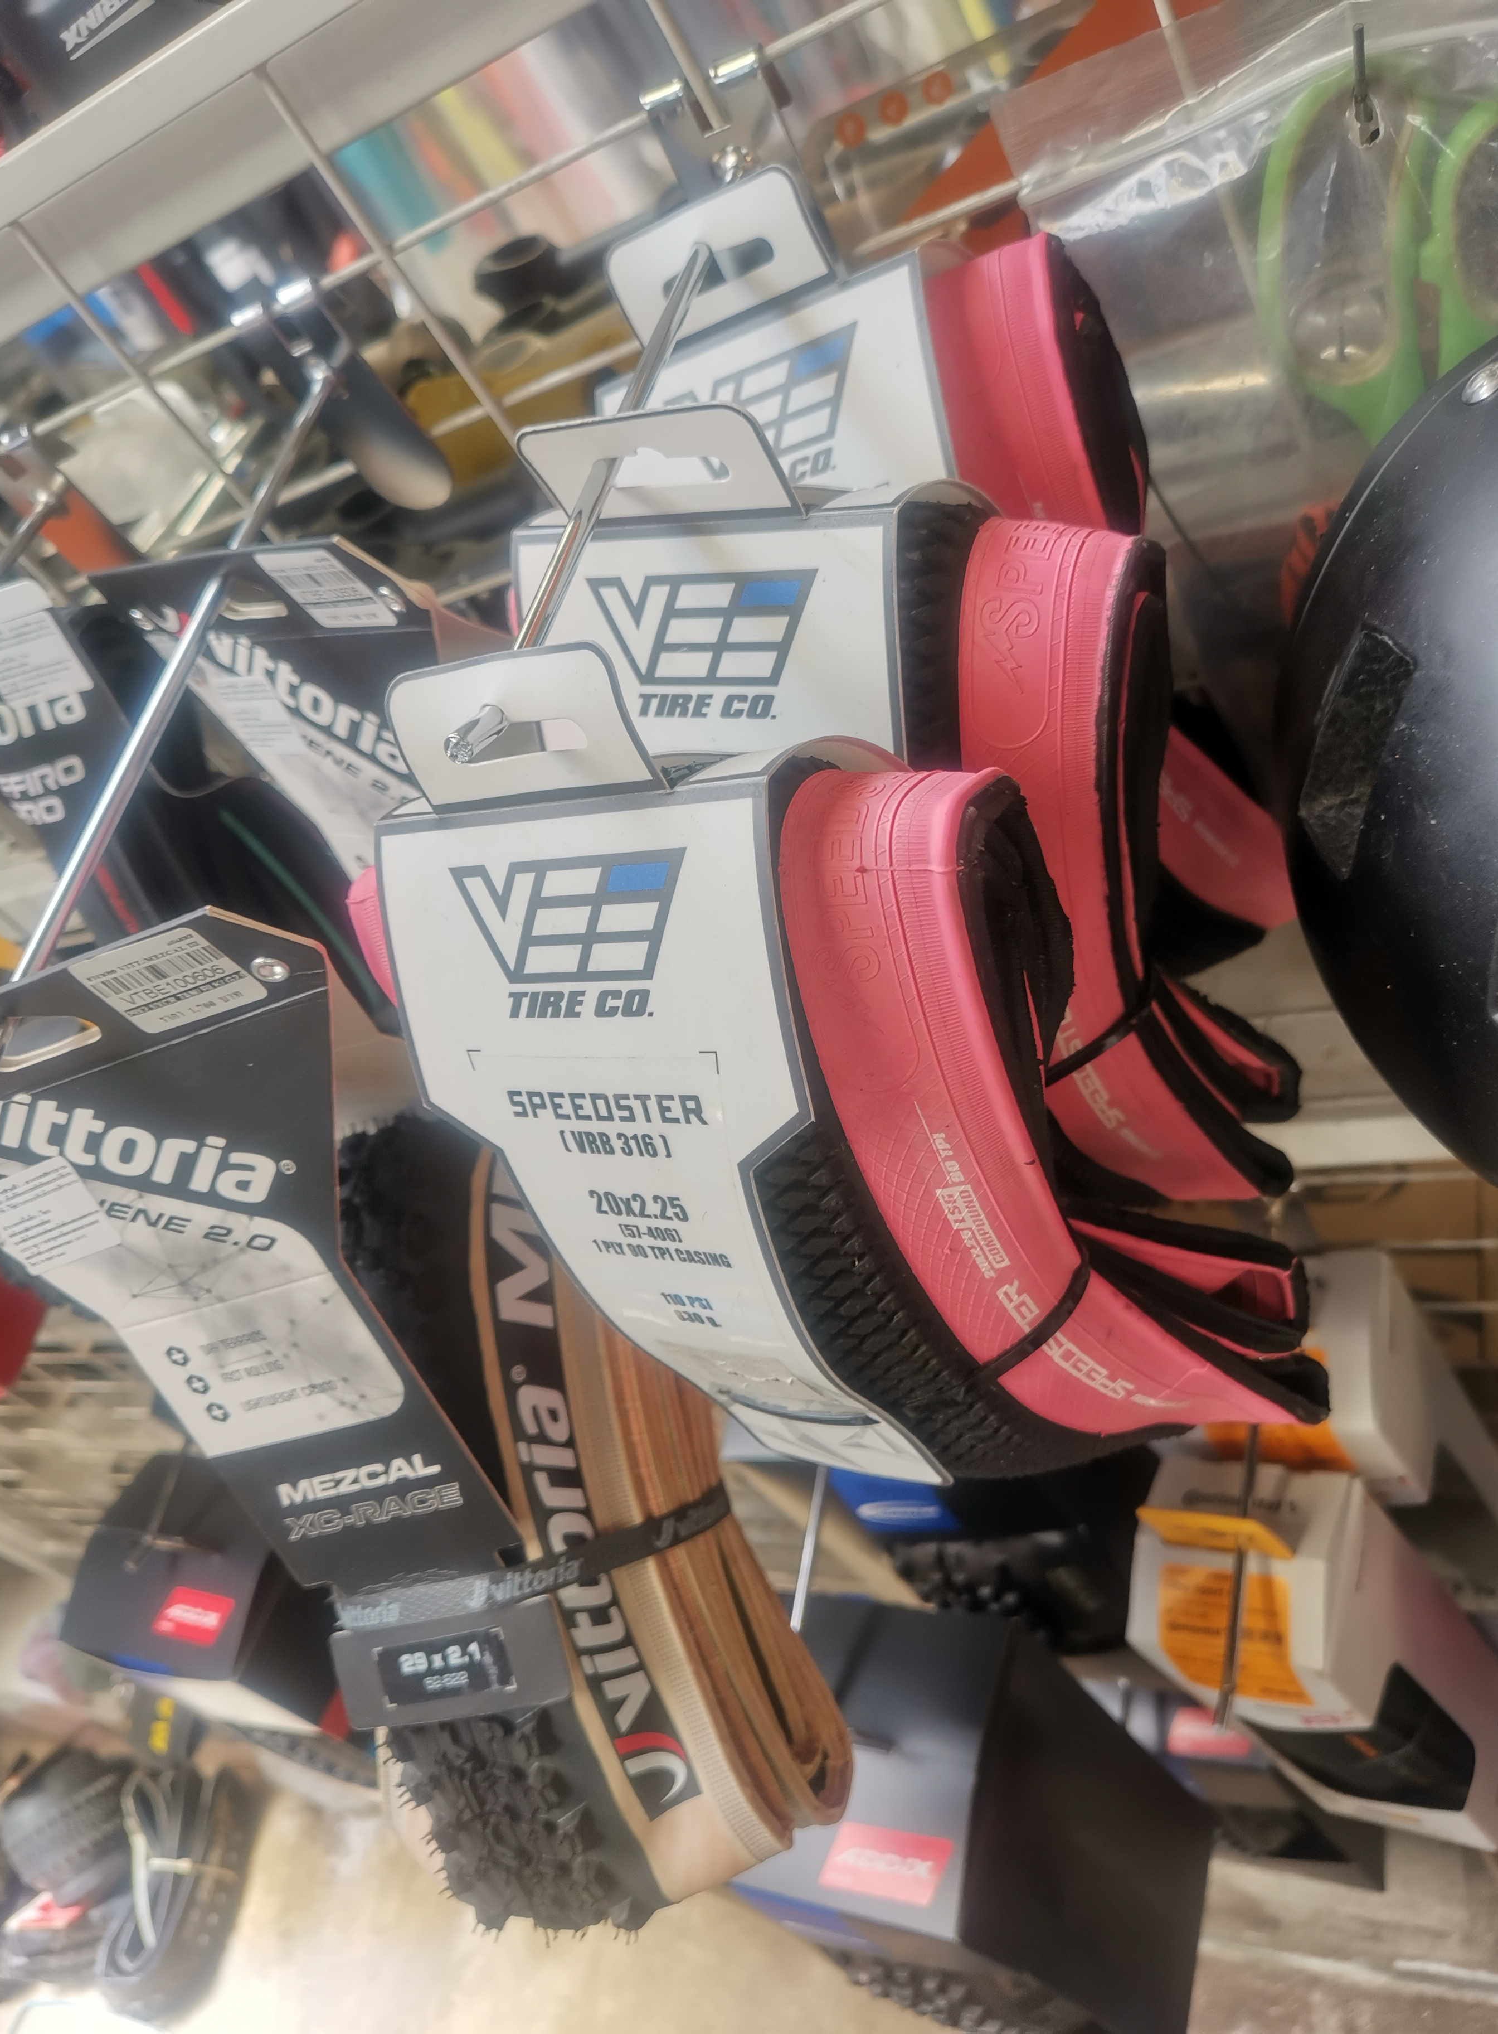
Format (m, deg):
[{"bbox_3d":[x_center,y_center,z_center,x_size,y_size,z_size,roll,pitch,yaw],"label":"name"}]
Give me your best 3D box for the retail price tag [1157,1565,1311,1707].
[{"bbox_3d":[0.230,0.301,0.755,0.061,0.069,0.025,-7,20,34],"label":"retail price tag"}]

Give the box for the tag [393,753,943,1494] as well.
[{"bbox_3d":[-0.007,0.031,0.324,0.093,0.169,0.063,0,20,34],"label":"tag"}]

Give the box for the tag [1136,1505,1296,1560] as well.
[{"bbox_3d":[0.218,0.242,0.743,0.060,0.045,0.003,-7,51,34],"label":"tag"}]

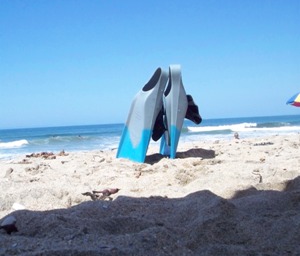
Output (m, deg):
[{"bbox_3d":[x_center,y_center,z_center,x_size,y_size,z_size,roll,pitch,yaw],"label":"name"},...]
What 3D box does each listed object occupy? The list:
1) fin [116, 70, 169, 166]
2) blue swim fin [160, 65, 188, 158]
[{"bbox_3d":[-0.025,-0.044,1.810,0.100,0.410,0.200,23,-14,-32],"label":"fin"},{"bbox_3d":[0.101,-0.063,1.850,0.098,0.410,0.200,1,0,-16],"label":"blue swim fin"}]

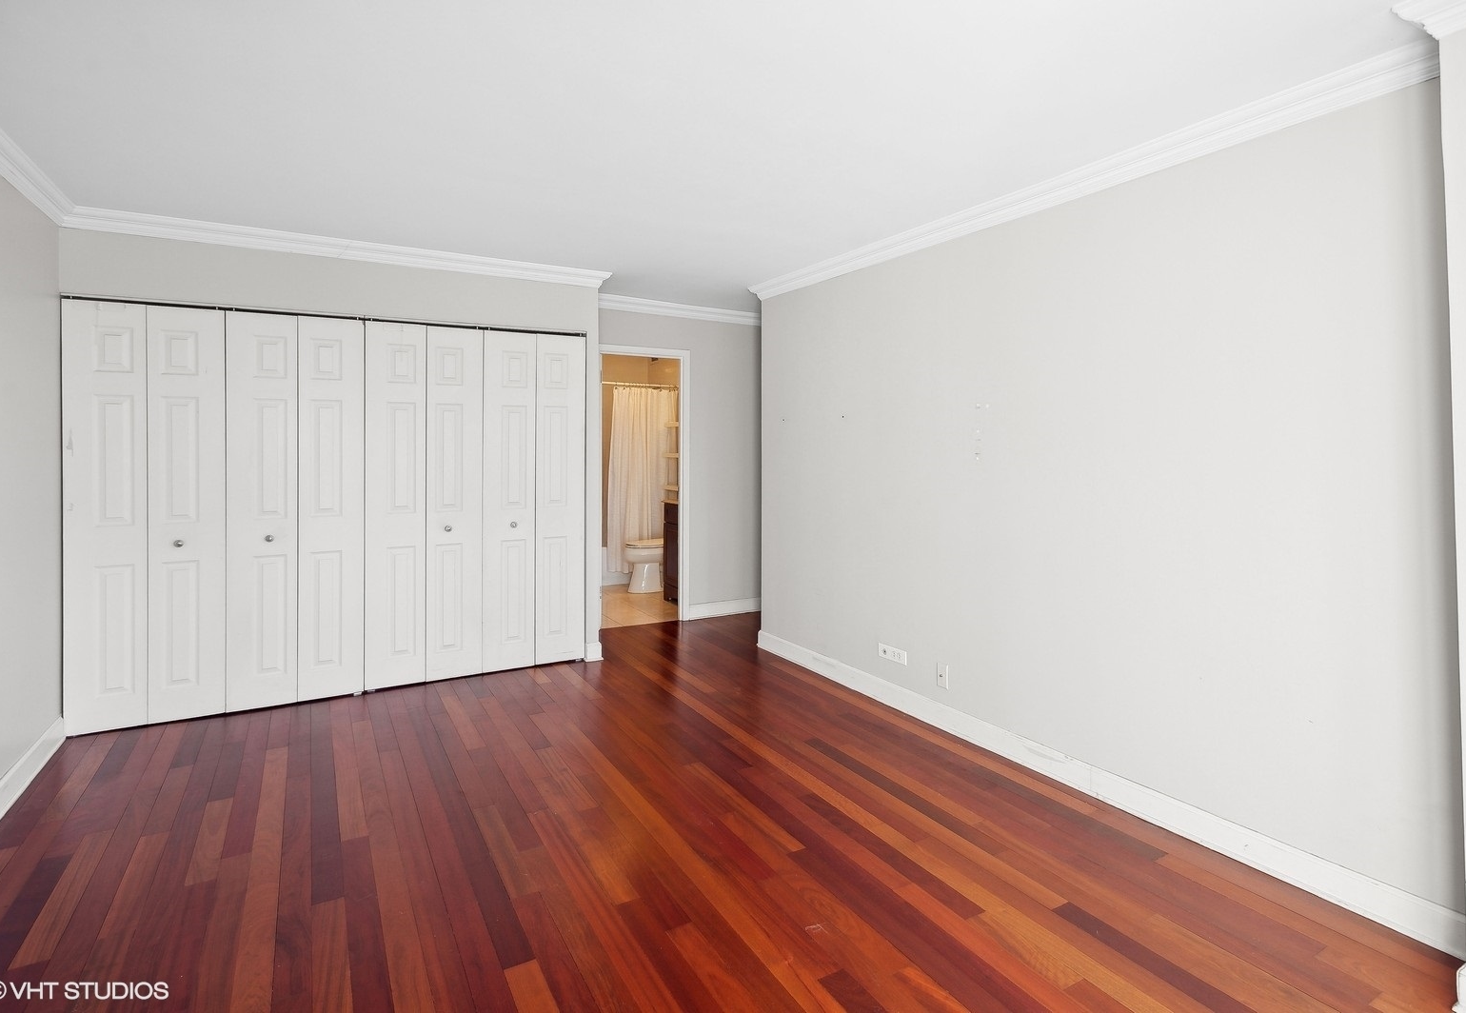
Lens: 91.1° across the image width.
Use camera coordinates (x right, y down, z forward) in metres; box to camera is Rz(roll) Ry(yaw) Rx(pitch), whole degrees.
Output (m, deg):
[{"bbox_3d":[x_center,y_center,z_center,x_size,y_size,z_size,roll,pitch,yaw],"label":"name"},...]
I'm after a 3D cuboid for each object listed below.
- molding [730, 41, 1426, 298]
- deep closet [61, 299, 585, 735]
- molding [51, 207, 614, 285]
[{"bbox_3d":[1.009,-1.307,3.360,0.067,0.088,3.411,-2,5,-30],"label":"molding"},{"bbox_3d":[-2.122,-0.009,4.135,2.463,2.045,0.600,-2,5,-30],"label":"deep closet"},{"bbox_3d":[-1.876,-1.337,3.795,2.543,0.087,0.067,-2,5,-30],"label":"molding"}]

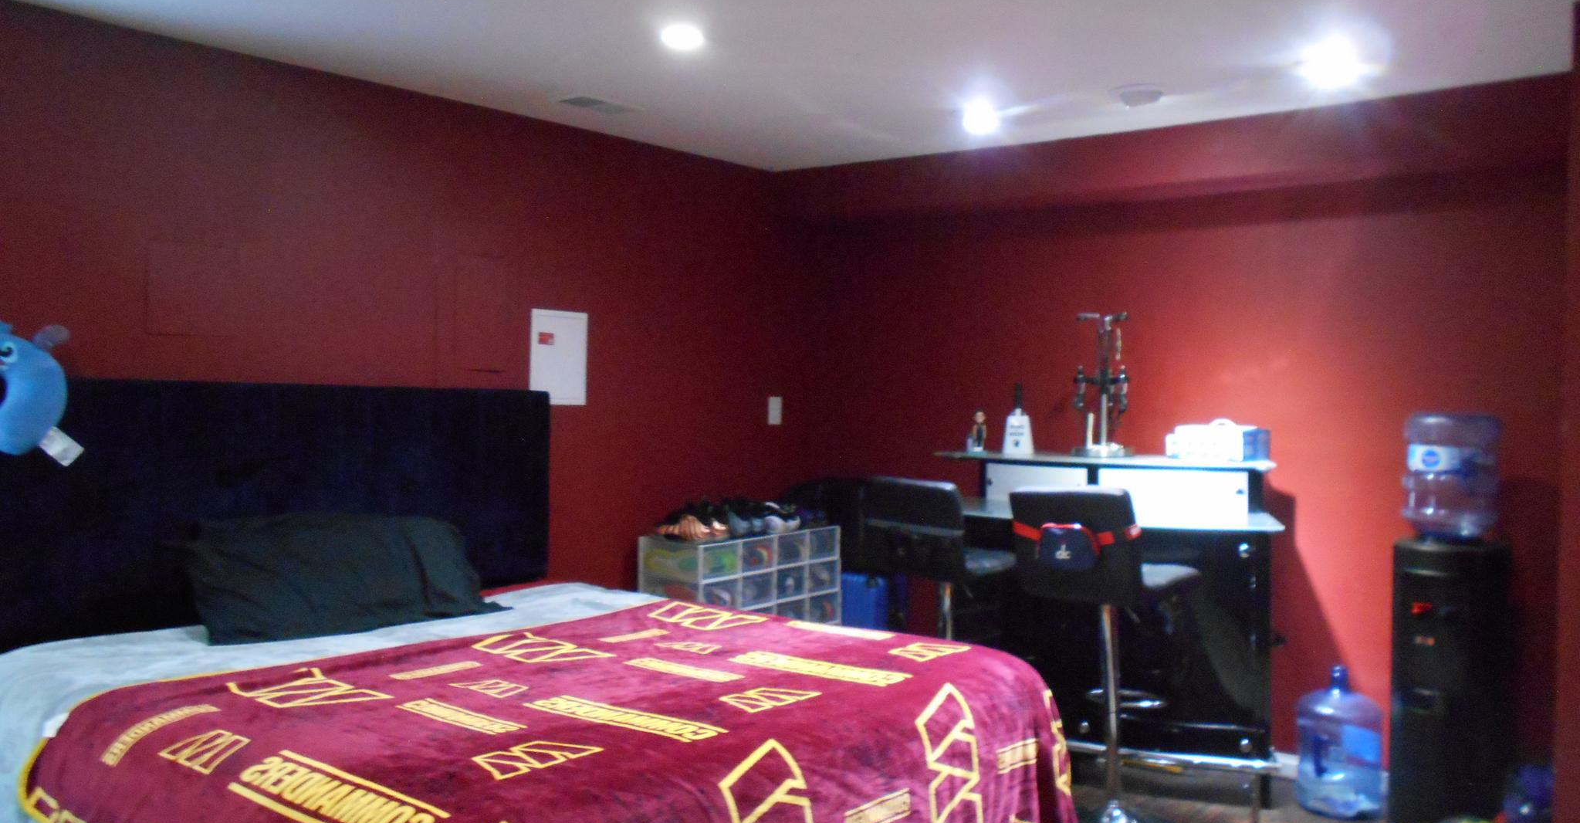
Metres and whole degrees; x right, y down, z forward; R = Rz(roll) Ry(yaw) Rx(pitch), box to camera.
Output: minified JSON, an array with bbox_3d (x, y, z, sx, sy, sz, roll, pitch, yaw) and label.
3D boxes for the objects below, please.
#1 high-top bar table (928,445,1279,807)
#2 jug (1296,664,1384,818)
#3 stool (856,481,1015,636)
[{"bbox_3d":[1.099,0.764,4.312,1.250,1.165,0.500,1,1,18],"label":"high-top bar table"},{"bbox_3d":[1.896,1.111,4.098,0.268,0.495,0.268,2,1,40],"label":"jug"},{"bbox_3d":[0.546,0.789,4.206,0.410,1.102,0.430,2,1,44],"label":"stool"}]

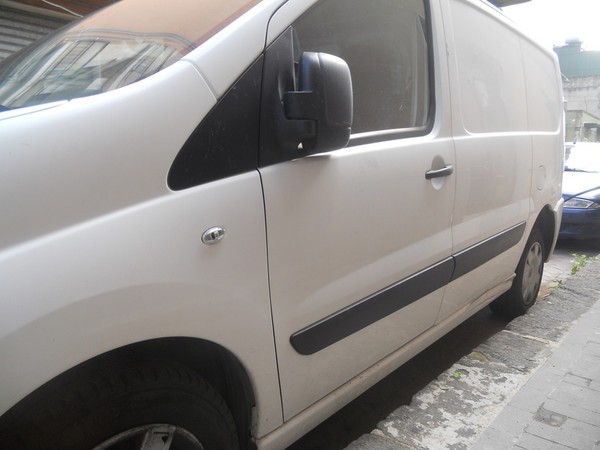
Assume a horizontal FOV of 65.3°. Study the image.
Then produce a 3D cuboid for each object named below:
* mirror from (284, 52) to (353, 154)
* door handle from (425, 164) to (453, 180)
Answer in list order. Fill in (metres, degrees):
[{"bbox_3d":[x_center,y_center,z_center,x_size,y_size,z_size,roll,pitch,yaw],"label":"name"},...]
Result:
[{"bbox_3d":[0.027,-0.308,1.192,0.210,0.245,0.135,6,10,35],"label":"mirror"},{"bbox_3d":[0.530,-0.201,1.799,0.045,0.036,0.188,7,17,41],"label":"door handle"}]

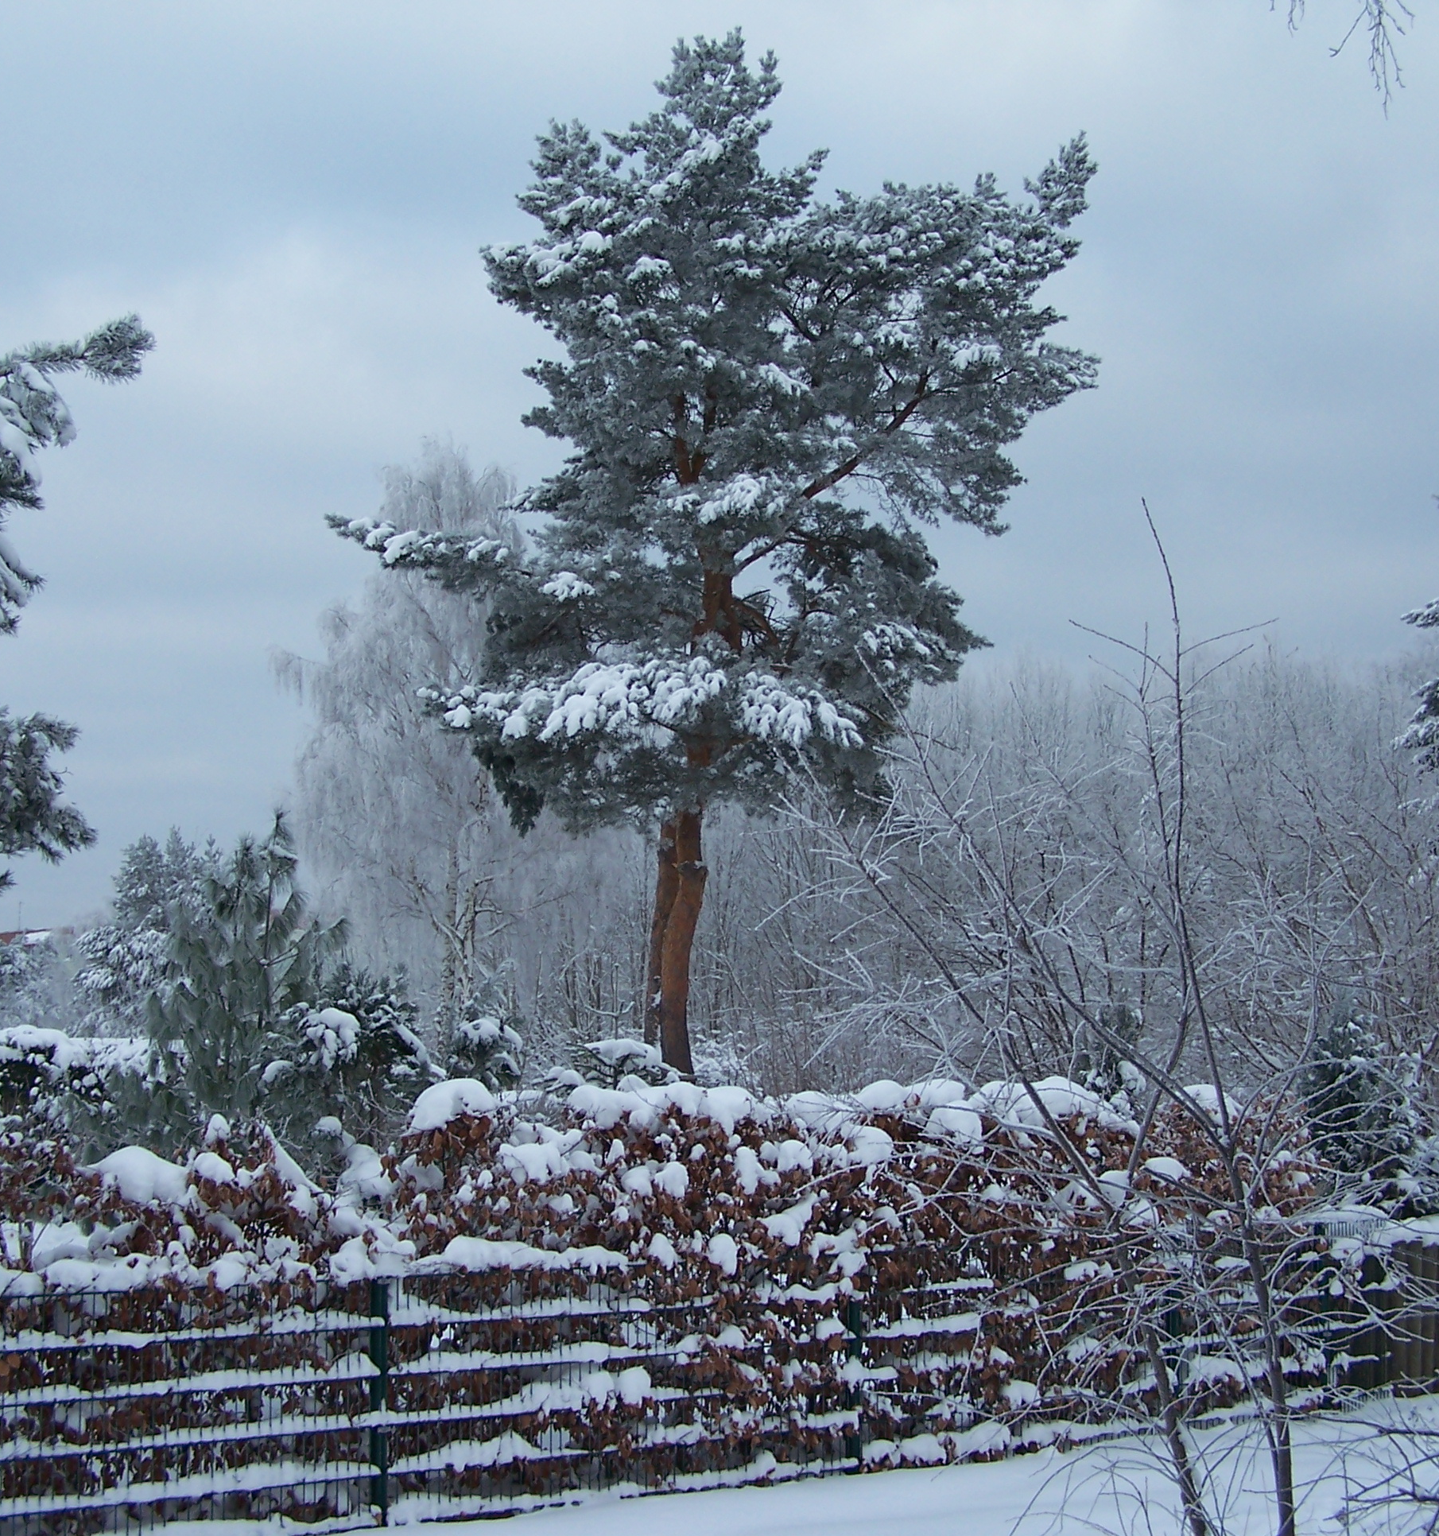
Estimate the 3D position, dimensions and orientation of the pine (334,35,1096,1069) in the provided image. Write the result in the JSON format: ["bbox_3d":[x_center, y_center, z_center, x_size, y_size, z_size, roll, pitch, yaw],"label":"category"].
[{"bbox_3d":[-0.046,-1.725,25.949,8.790,14.210,7.800,0,-8,0],"label":"pine"}]

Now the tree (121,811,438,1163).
[{"bbox_3d":[-2.637,1.997,13.353,1.860,3.430,1.800,0,-8,0],"label":"tree"}]

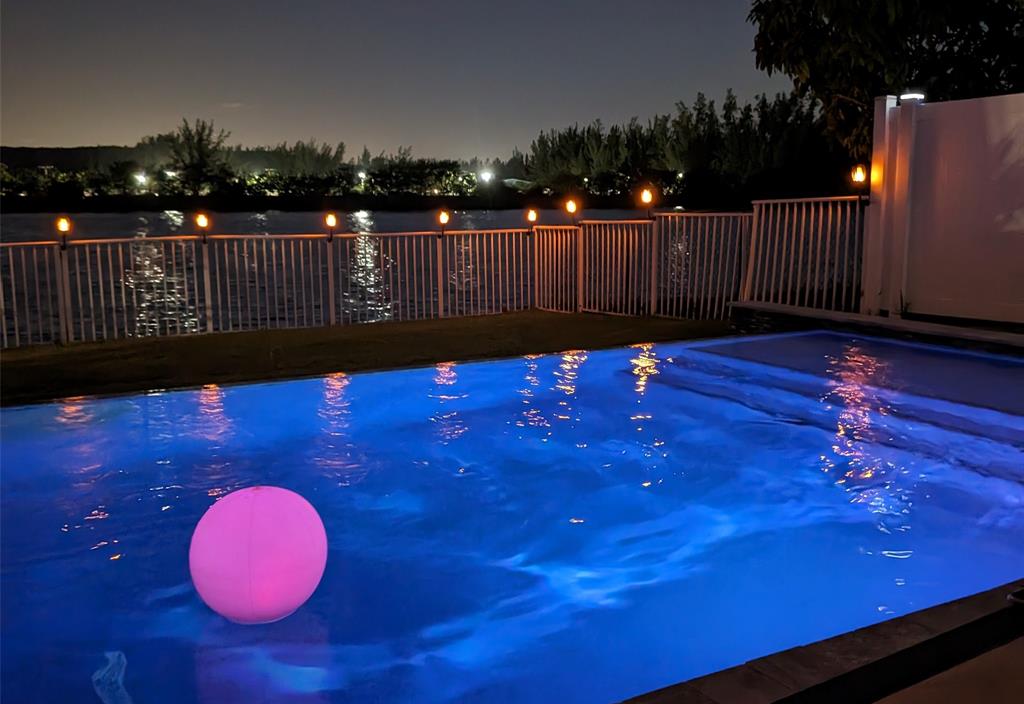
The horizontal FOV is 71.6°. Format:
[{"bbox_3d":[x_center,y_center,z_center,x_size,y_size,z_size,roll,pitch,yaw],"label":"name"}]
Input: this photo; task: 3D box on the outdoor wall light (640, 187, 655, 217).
[{"bbox_3d":[1.603,-1.763,8.400,0.160,0.380,0.130,-8,14,-33],"label":"outdoor wall light"}]

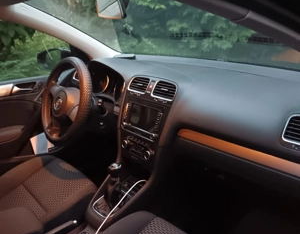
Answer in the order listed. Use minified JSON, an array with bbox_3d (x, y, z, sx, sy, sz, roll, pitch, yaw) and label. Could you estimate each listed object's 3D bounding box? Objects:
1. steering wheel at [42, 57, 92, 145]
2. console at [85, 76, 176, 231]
[{"bbox_3d":[-0.346,-0.066,1.308,0.085,0.375,0.375,11,3,-43],"label":"steering wheel"},{"bbox_3d":[-0.091,0.127,1.119,0.350,0.490,0.260,-19,22,-38],"label":"console"}]

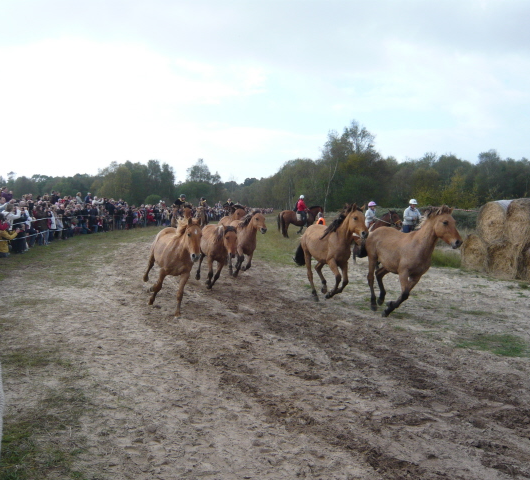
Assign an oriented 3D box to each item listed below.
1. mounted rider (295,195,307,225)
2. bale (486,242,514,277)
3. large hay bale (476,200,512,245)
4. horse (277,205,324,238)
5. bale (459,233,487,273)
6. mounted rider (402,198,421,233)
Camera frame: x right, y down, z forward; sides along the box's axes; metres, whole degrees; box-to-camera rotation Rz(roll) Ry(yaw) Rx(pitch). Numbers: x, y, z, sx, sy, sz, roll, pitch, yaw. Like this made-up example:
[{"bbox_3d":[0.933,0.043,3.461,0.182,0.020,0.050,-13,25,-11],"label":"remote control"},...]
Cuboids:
[{"bbox_3d":[2.093,-1.636,28.900,0.650,1.650,0.550,-1,4,-19],"label":"mounted rider"},{"bbox_3d":[6.524,0.433,13.132,1.200,1.100,1.200,-1,4,-13],"label":"bale"},{"bbox_3d":[6.452,-0.419,13.482,1.200,1.170,1.200,-1,4,-13],"label":"large hay bale"},{"bbox_3d":[2.045,-1.008,29.000,2.350,1.800,0.600,-1,4,-17],"label":"horse"},{"bbox_3d":[6.304,0.323,14.332,1.200,1.100,1.200,-1,4,-13],"label":"bale"},{"bbox_3d":[4.445,-0.512,15.600,0.600,1.500,0.650,-3,5,-43],"label":"mounted rider"}]

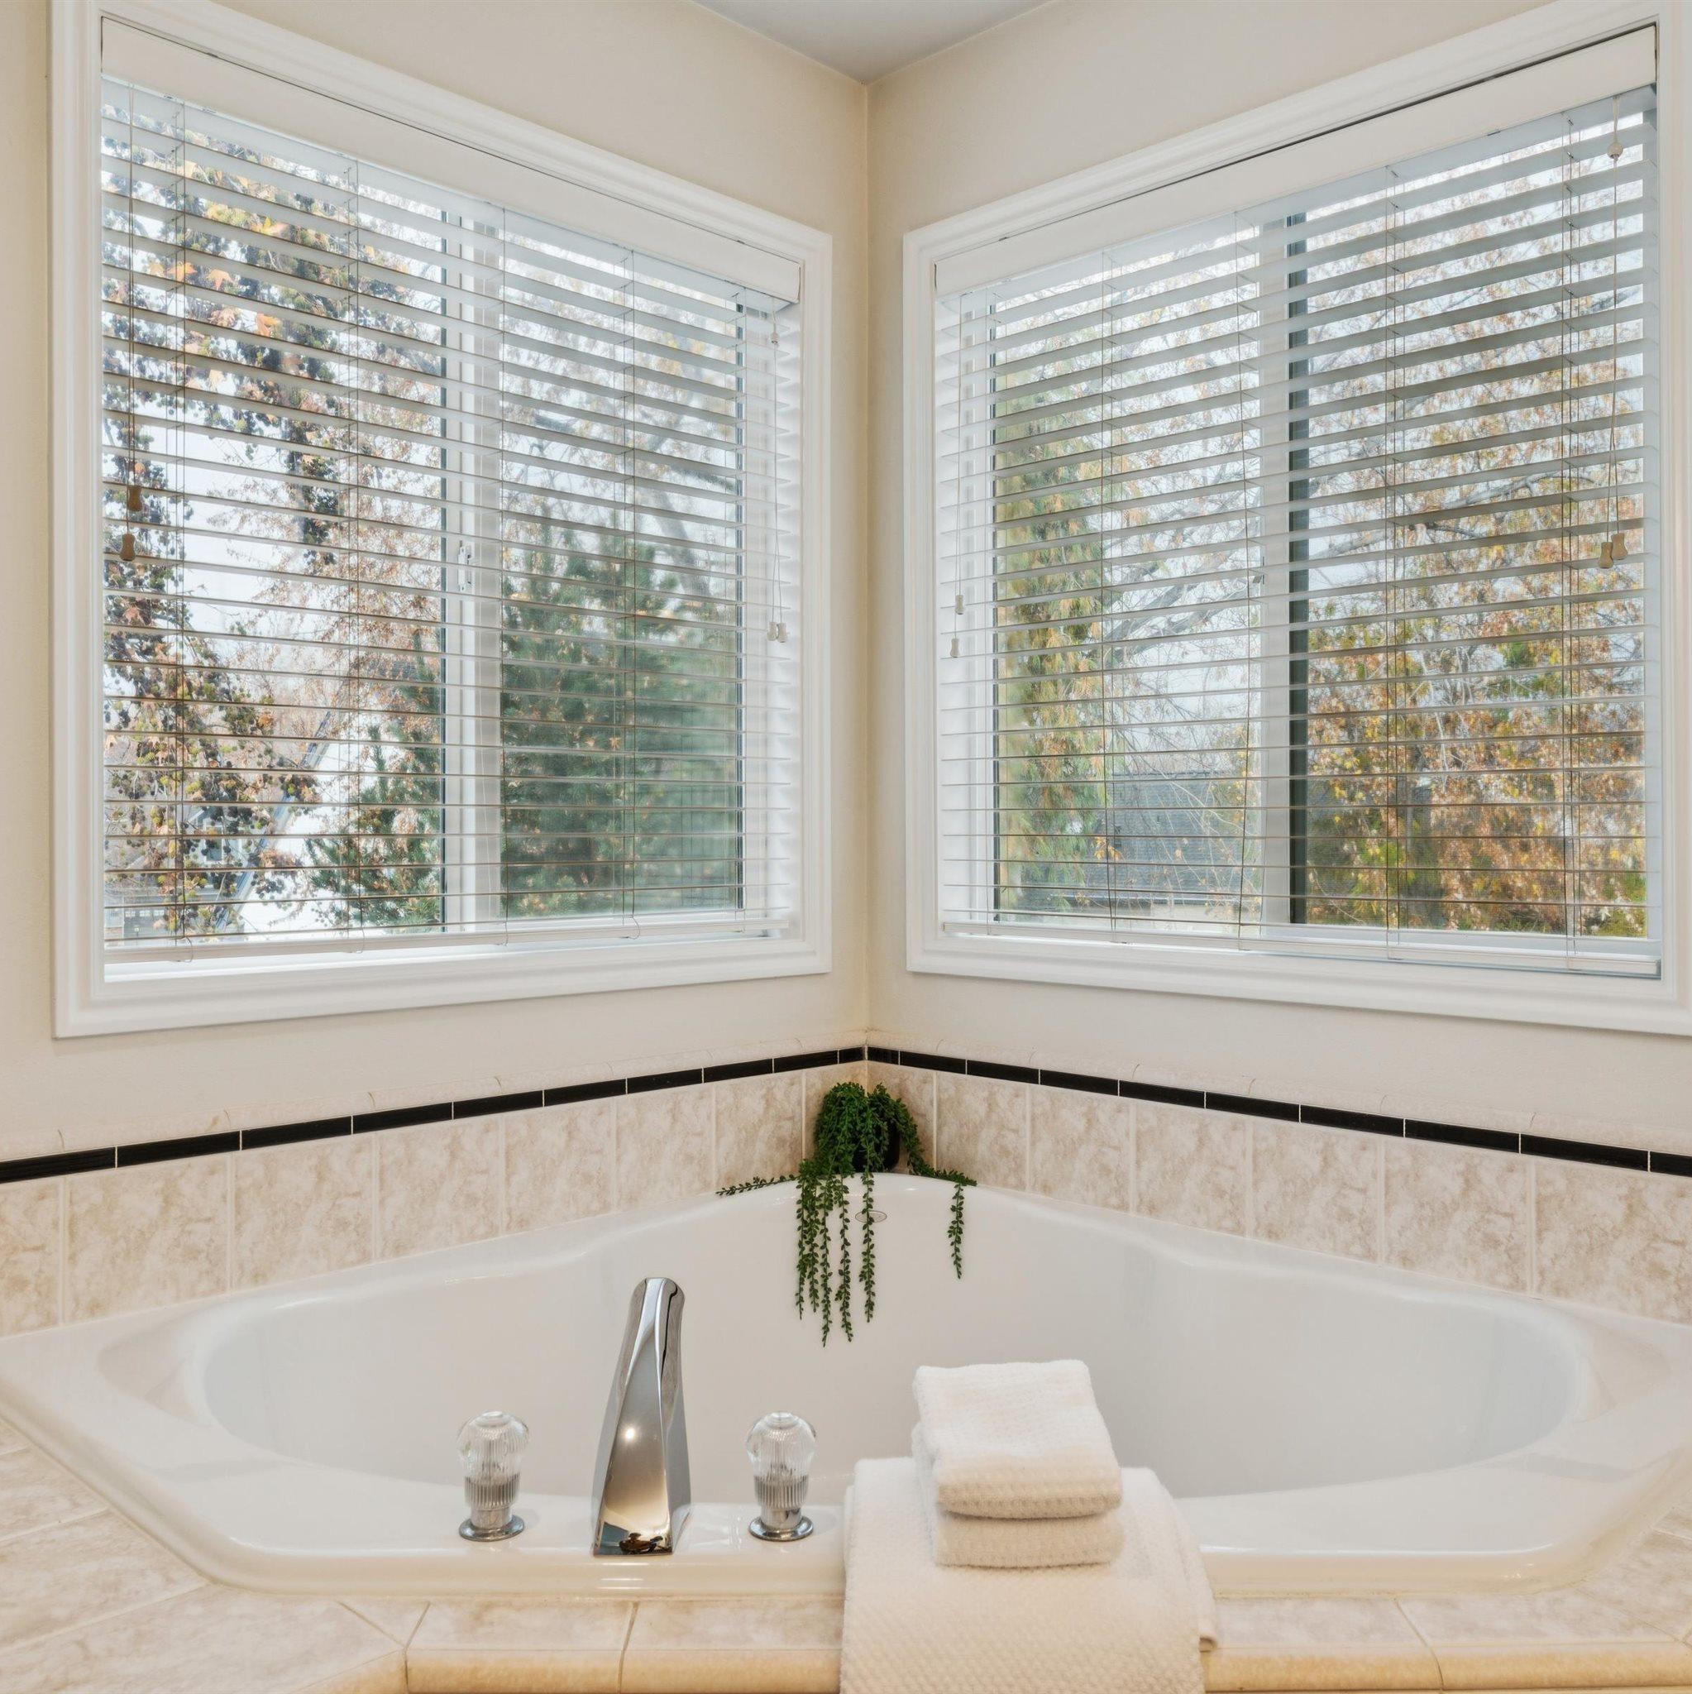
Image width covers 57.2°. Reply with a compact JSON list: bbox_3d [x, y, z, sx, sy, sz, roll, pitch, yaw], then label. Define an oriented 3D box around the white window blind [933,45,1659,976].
[{"bbox_3d":[0.597,-0.432,2.323,1.155,1.160,0.070,0,0,45],"label":"white window blind"}]

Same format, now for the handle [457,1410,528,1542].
[{"bbox_3d":[-0.300,0.531,1.319,0.059,0.094,0.059,0,0,0],"label":"handle"}]

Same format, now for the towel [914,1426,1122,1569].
[{"bbox_3d":[0.139,0.530,1.286,0.150,0.040,0.175,0,4,-2],"label":"towel"}]

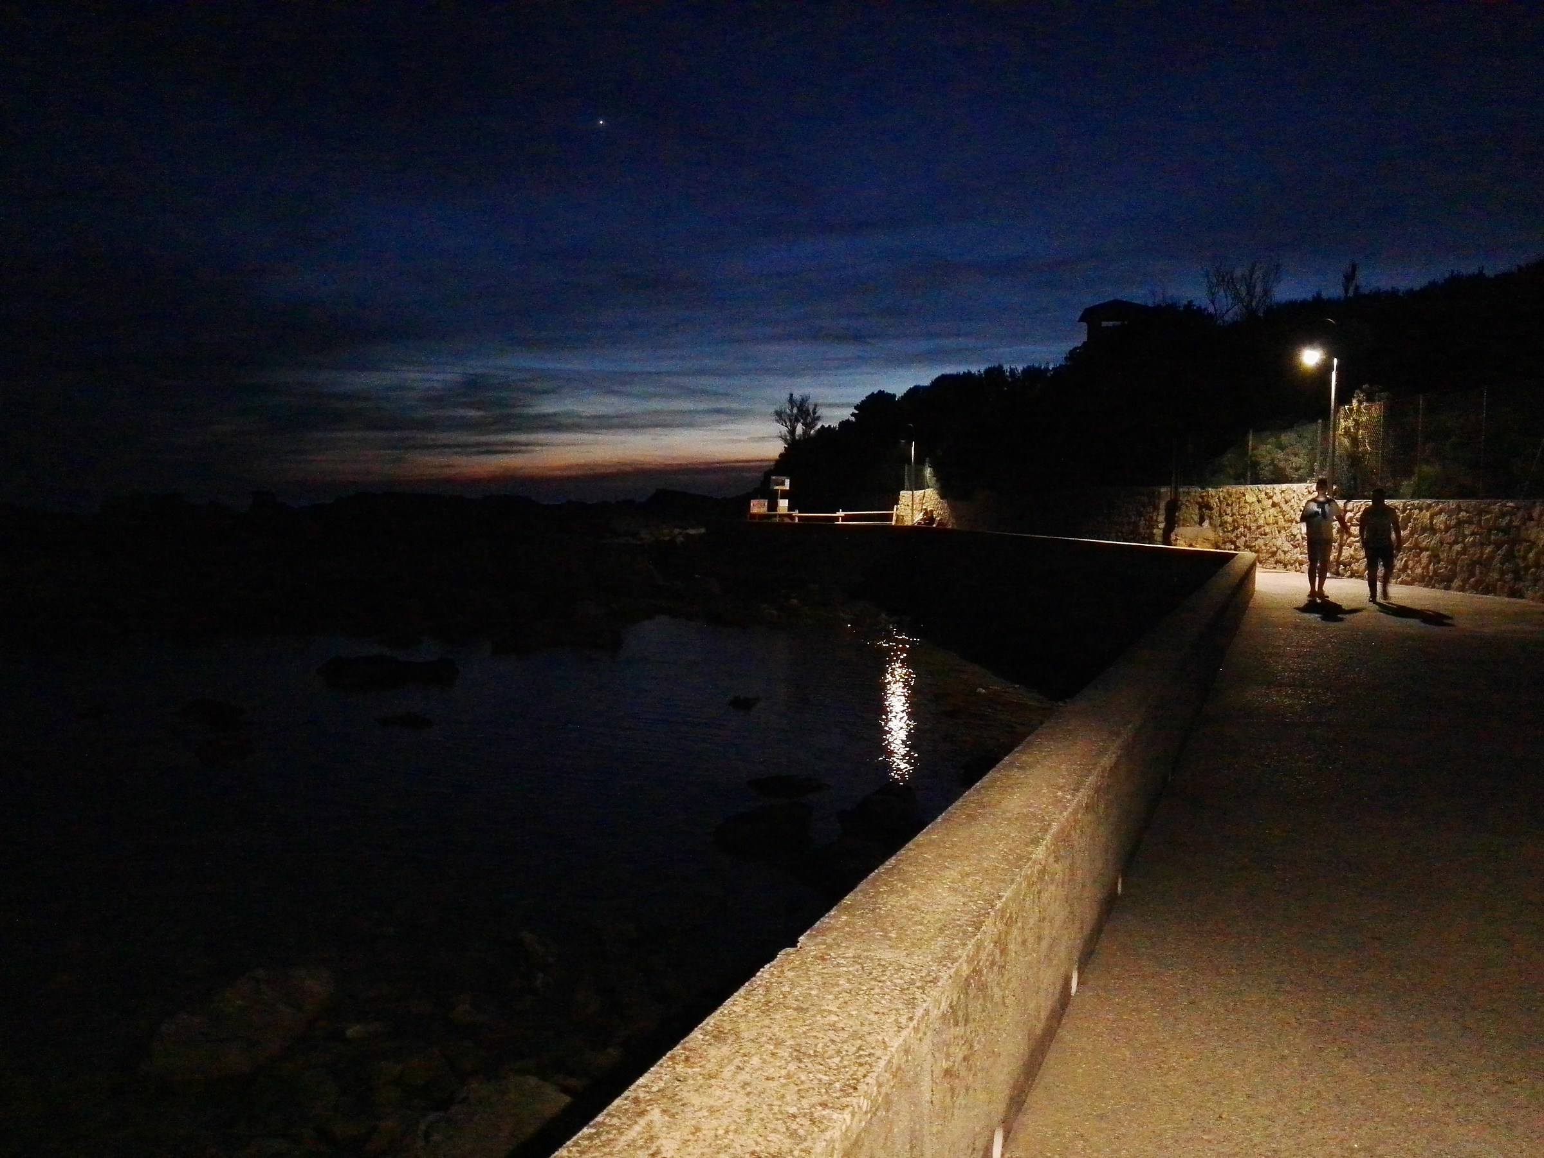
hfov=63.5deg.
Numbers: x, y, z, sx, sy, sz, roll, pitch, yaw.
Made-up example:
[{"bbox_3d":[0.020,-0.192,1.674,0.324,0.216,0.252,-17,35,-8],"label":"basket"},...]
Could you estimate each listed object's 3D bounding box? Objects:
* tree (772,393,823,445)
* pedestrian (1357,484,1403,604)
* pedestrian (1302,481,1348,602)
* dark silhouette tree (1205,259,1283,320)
[{"bbox_3d":[1.623,-10.164,80.000,3.100,3.500,2.800,0,4,0],"label":"tree"},{"bbox_3d":[9.027,-0.514,18.453,0.610,1.650,0.450,2,4,23],"label":"pedestrian"},{"bbox_3d":[8.338,-0.617,18.832,0.690,1.795,0.480,2,4,23],"label":"pedestrian"},{"bbox_3d":[20.778,-12.754,55.000,3.500,2.900,3.000,2,4,17],"label":"dark silhouette tree"}]

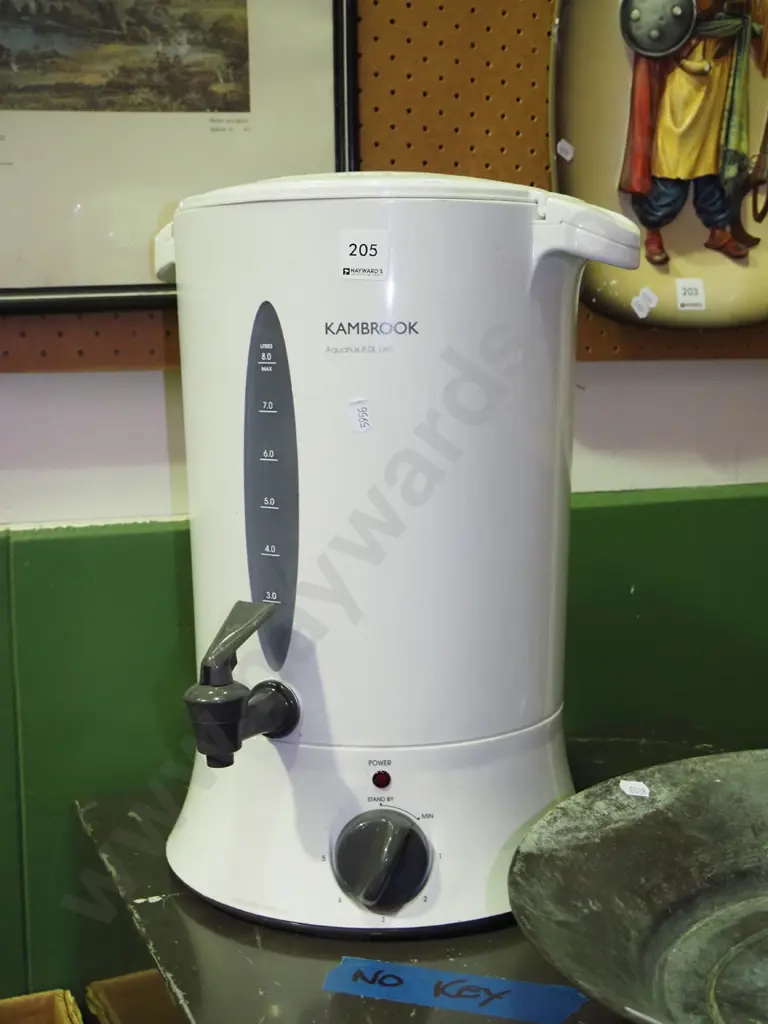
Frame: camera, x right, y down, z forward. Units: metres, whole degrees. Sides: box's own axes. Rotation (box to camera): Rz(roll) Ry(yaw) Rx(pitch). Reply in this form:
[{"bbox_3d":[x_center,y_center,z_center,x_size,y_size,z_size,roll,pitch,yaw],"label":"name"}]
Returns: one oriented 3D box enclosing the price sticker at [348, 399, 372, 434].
[{"bbox_3d":[-0.012,-0.050,0.714,0.011,0.019,0.001,-7,8,6],"label":"price sticker"}]

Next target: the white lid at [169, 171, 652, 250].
[{"bbox_3d":[0.007,-0.179,0.825,0.292,0.046,0.244,2,8,19],"label":"white lid"}]

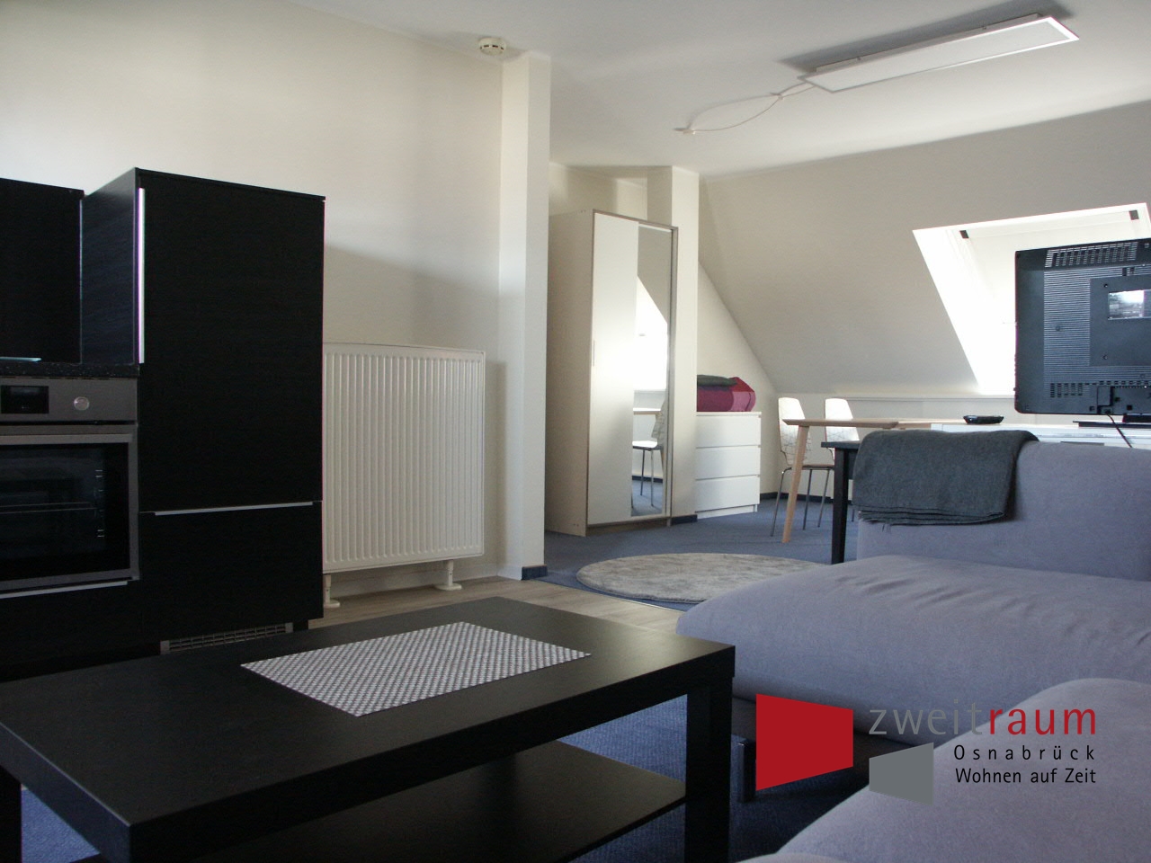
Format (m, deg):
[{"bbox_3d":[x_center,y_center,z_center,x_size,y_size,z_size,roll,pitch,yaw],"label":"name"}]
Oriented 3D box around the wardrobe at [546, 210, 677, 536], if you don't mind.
[{"bbox_3d":[0.174,-0.369,6.251,0.554,2.029,0.842,2,2,44],"label":"wardrobe"}]

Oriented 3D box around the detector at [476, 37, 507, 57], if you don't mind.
[{"bbox_3d":[-0.367,-1.713,4.133,0.114,0.047,0.114,1,2,0],"label":"detector"}]

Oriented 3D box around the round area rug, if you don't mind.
[{"bbox_3d":[0.711,0.688,4.390,1.346,0.030,1.346,1,2,0],"label":"round area rug"}]

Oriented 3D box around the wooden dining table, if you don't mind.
[{"bbox_3d":[2.019,0.306,5.982,0.752,0.742,1.366,2,2,44],"label":"wooden dining table"}]

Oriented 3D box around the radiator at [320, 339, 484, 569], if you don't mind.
[{"bbox_3d":[-0.771,0.103,3.933,0.871,0.921,0.109,-1,2,-41],"label":"radiator"}]

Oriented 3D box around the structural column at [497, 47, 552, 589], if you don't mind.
[{"bbox_3d":[-0.242,-0.528,4.411,0.158,2.435,0.178,-1,2,-41],"label":"structural column"}]

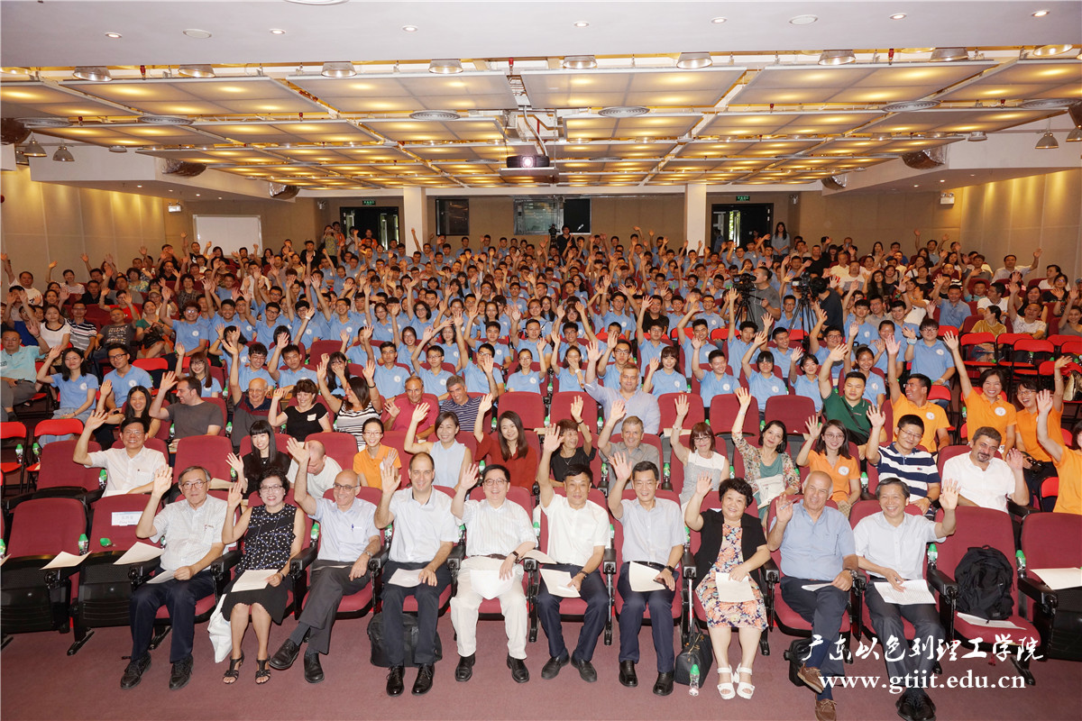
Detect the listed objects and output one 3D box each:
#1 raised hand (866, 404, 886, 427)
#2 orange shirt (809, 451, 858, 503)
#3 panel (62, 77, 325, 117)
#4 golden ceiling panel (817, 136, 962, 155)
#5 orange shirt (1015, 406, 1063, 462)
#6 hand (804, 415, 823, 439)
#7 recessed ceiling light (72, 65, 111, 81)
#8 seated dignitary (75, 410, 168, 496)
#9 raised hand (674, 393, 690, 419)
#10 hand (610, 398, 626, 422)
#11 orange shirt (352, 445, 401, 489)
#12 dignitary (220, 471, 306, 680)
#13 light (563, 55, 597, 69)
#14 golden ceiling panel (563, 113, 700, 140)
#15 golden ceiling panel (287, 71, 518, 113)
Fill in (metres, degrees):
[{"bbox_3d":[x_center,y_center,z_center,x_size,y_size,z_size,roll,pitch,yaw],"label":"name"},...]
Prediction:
[{"bbox_3d":[2.578,0.427,5.550,0.145,0.190,0.080,2,9,19],"label":"raised hand"},{"bbox_3d":[2.348,0.952,5.839,0.400,0.480,0.260,2,8,14],"label":"orange shirt"},{"bbox_3d":[-3.828,-3.009,8.235,2.234,0.060,1.696,0,8,3],"label":"panel"},{"bbox_3d":[5.932,-3.738,12.565,2.000,0.060,1.696,0,8,3],"label":"golden ceiling panel"},{"bbox_3d":[4.559,0.672,6.600,0.410,0.520,0.260,3,9,25],"label":"orange shirt"},{"bbox_3d":[2.118,0.515,5.600,0.130,0.185,0.075,2,9,19],"label":"hand"},{"bbox_3d":[-4.142,-2.695,6.649,0.310,0.160,0.310,0,9,3],"label":"recessed ceiling light"},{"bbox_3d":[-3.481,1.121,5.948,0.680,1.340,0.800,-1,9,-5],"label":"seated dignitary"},{"bbox_3d":[1.145,0.369,5.850,0.115,0.200,0.070,2,9,14],"label":"raised hand"},{"bbox_3d":[0.595,0.389,5.601,0.110,0.185,0.060,19,12,-2],"label":"hand"},{"bbox_3d":[-1.438,0.984,6.285,0.420,0.500,0.280,0,8,3],"label":"orange shirt"},{"bbox_3d":[-1.899,1.426,5.009,0.560,1.290,0.780,-1,9,-3],"label":"dignitary"},{"bbox_3d":[0.372,-2.875,6.810,0.320,0.170,0.320,0,8,3],"label":"light"},{"bbox_3d":[1.276,-3.385,10.407,1.860,0.070,1.830,0,8,3],"label":"golden ceiling panel"},{"bbox_3d":[-1.434,-3.012,8.113,2.234,0.060,1.696,0,8,3],"label":"golden ceiling panel"}]

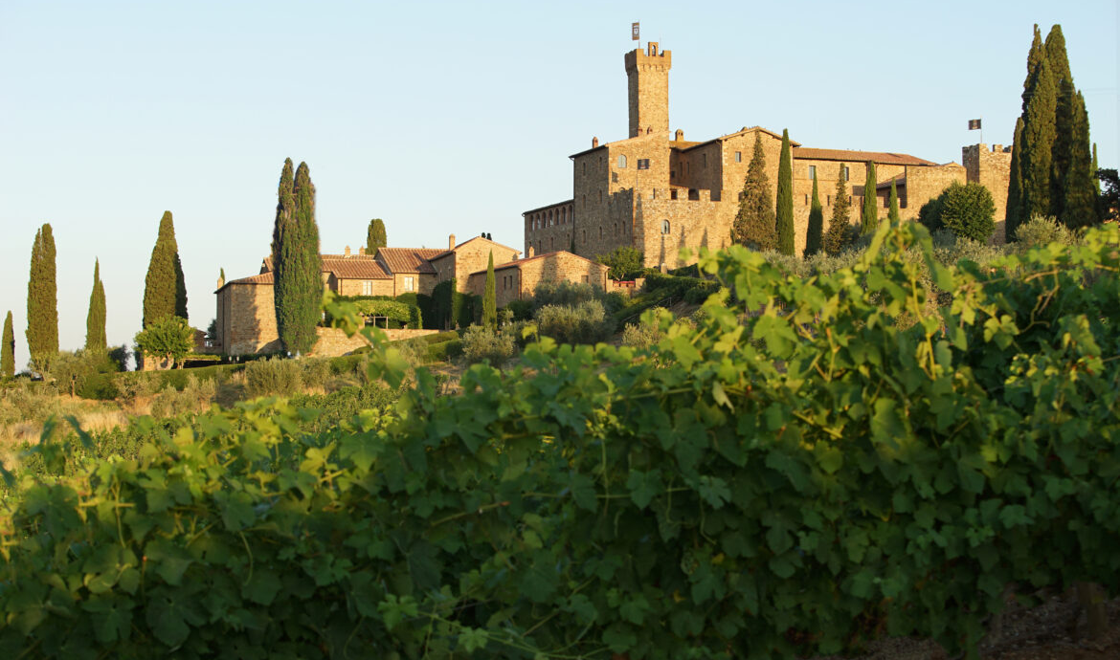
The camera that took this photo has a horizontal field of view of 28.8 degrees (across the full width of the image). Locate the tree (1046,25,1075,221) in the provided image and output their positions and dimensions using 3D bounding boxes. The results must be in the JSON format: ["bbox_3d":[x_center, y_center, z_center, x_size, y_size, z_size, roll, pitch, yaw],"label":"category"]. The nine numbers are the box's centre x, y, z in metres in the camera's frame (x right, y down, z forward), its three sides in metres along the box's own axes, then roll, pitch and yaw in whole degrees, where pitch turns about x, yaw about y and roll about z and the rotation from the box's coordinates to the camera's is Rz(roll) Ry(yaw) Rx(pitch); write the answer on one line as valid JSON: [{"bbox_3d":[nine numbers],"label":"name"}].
[{"bbox_3d":[59.605,-24.459,260.000,3.658,24.116,3.658,0,-2,0],"label":"tree"}]

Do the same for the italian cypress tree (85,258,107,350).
[{"bbox_3d":[-52.340,-2.380,246.000,2.490,11.790,2.400,0,-2,0],"label":"italian cypress tree"}]

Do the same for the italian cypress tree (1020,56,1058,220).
[{"bbox_3d":[56.325,-22.282,256.000,4.276,19.694,4.276,0,-2,0],"label":"italian cypress tree"}]

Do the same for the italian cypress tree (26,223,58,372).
[{"bbox_3d":[-55.890,-3.310,235.000,3.510,16.430,3.400,0,-2,0],"label":"italian cypress tree"}]

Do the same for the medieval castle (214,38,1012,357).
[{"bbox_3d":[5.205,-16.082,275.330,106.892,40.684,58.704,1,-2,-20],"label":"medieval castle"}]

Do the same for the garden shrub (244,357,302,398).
[{"bbox_3d":[-26.332,4.352,200.000,5.451,3.693,4.633,0,-2,0],"label":"garden shrub"}]

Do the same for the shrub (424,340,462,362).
[{"bbox_3d":[-12.280,2.250,230.000,4.450,2.480,2.600,0,-2,0],"label":"shrub"}]

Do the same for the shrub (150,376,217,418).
[{"bbox_3d":[-31.829,5.702,184.000,5.662,3.559,4.813,0,-2,0],"label":"shrub"}]

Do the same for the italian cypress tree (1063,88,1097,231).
[{"bbox_3d":[61.403,-19.940,257.000,4.067,16.495,4.067,0,-2,0],"label":"italian cypress tree"}]

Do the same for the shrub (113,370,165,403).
[{"bbox_3d":[-37.481,5.074,194.000,4.605,2.900,4.145,0,-2,0],"label":"shrub"}]

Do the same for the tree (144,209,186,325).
[{"bbox_3d":[-43.830,-4.890,242.000,5.000,16.700,4.600,0,-2,0],"label":"tree"}]

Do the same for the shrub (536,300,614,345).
[{"bbox_3d":[1.590,-0.670,233.000,8.400,5.330,6.600,0,-2,0],"label":"shrub"}]

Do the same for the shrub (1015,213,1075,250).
[{"bbox_3d":[58.390,-11.690,262.000,7.260,4.610,5.800,0,-2,0],"label":"shrub"}]

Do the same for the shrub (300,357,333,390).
[{"bbox_3d":[-22.688,4.085,202.000,3.019,3.108,3.019,0,-2,0],"label":"shrub"}]

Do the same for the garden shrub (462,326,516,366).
[{"bbox_3d":[-7.390,1.670,224.000,5.810,4.430,5.200,0,-2,0],"label":"garden shrub"}]

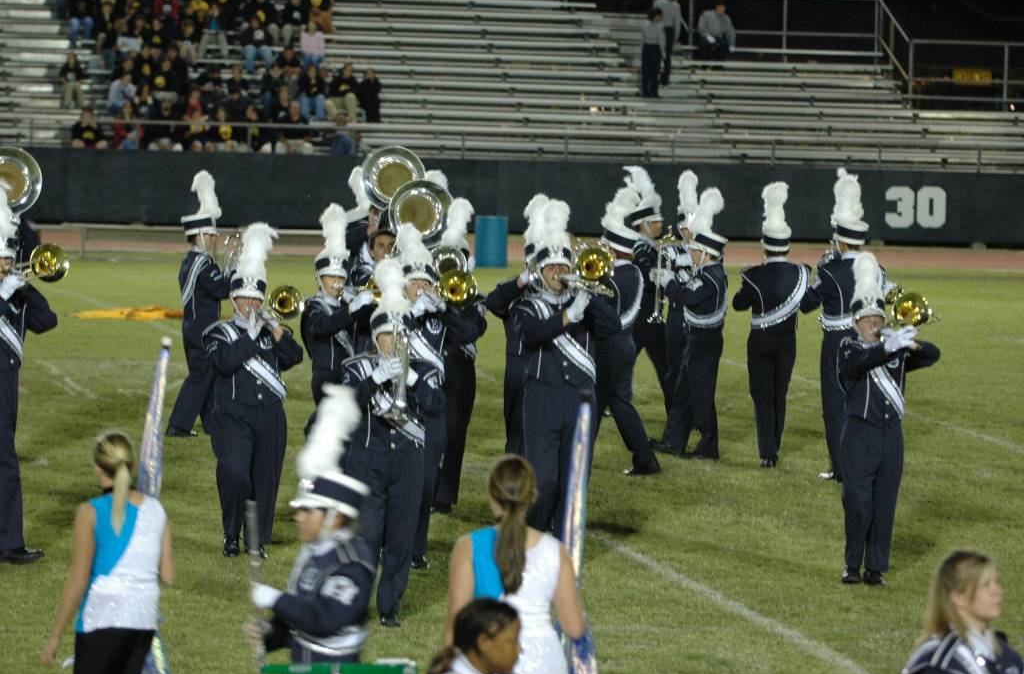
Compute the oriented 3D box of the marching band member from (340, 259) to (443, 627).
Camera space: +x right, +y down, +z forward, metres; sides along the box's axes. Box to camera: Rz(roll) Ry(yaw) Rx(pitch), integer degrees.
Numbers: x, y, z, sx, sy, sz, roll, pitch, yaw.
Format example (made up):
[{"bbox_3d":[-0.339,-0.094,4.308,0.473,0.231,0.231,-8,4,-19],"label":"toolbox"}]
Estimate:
[{"bbox_3d":[-0.669,0.581,27.518,0.580,2.028,0.500,0,4,-12],"label":"marching band member"}]

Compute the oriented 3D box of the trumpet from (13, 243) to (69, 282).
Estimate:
[{"bbox_3d":[-2.684,-0.425,28.200,0.300,0.230,0.800,1,4,-13],"label":"trumpet"}]

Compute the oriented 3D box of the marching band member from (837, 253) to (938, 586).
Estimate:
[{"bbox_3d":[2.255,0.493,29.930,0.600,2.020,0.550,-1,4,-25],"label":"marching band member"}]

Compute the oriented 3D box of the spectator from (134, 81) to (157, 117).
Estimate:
[{"bbox_3d":[-6.710,-4.147,90.500,0.460,1.100,0.680,0,4,-12],"label":"spectator"}]

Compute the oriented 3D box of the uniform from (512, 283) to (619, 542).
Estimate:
[{"bbox_3d":[0.346,0.505,31.369,0.620,1.570,0.460,0,4,-15],"label":"uniform"}]

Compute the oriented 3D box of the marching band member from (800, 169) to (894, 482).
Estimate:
[{"bbox_3d":[2.335,-0.080,34.400,0.660,2.150,0.550,0,4,-16],"label":"marching band member"}]

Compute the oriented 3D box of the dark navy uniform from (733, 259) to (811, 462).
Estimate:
[{"bbox_3d":[1.969,0.176,36.941,0.600,1.520,0.420,0,4,-10],"label":"dark navy uniform"}]

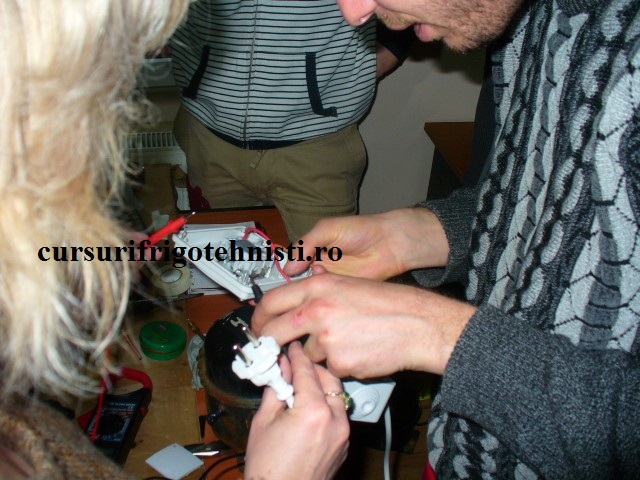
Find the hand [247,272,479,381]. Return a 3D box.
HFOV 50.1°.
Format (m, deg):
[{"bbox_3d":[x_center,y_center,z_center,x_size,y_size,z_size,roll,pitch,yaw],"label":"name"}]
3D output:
[{"bbox_3d":[0.039,0.076,0.595,0.183,0.065,0.090,4,65,10],"label":"hand"}]

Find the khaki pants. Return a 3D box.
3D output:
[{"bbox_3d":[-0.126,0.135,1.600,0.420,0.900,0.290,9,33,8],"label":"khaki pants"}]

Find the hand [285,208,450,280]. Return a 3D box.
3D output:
[{"bbox_3d":[0.048,0.009,0.705,0.180,0.080,0.080,-13,33,3],"label":"hand"}]

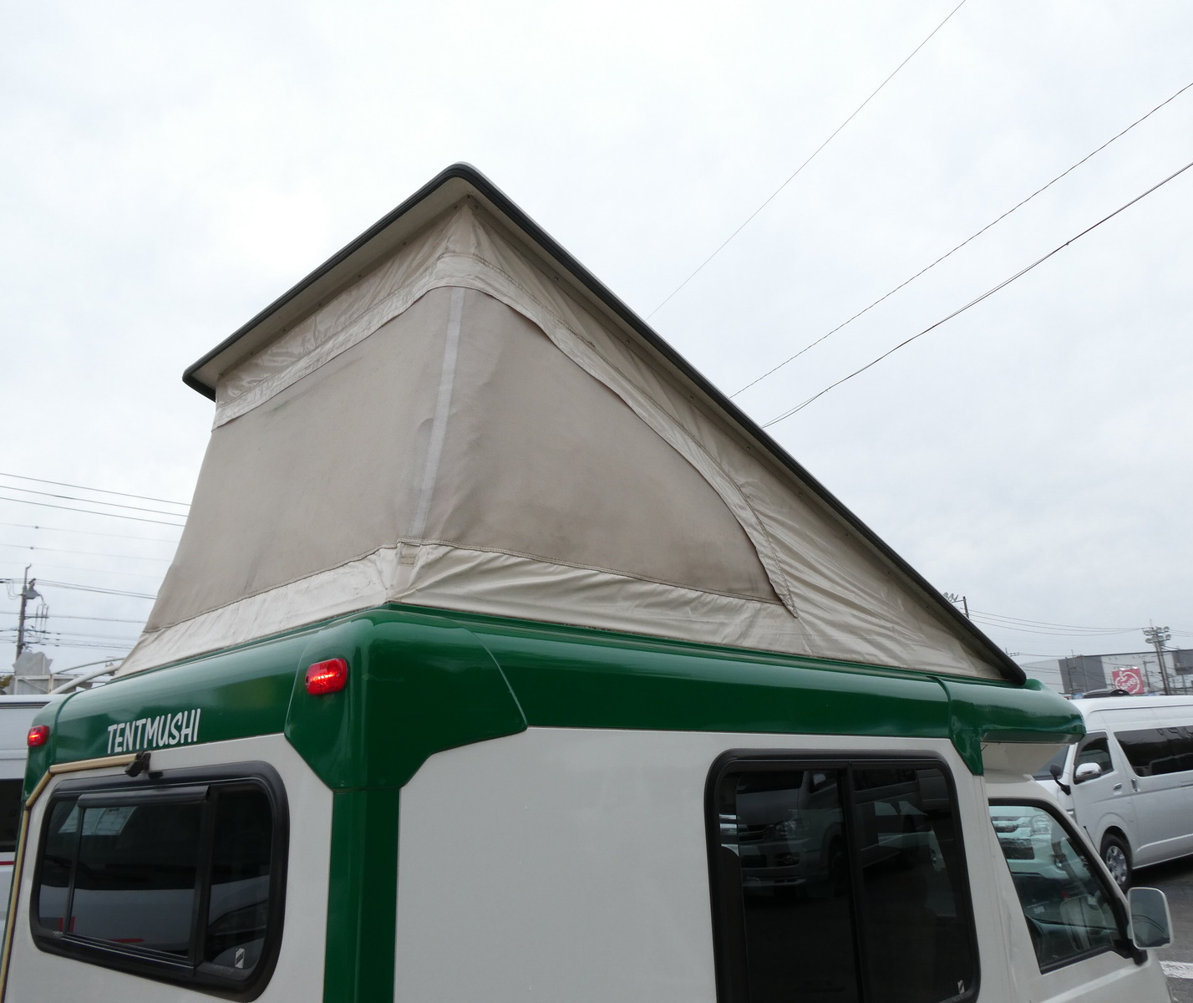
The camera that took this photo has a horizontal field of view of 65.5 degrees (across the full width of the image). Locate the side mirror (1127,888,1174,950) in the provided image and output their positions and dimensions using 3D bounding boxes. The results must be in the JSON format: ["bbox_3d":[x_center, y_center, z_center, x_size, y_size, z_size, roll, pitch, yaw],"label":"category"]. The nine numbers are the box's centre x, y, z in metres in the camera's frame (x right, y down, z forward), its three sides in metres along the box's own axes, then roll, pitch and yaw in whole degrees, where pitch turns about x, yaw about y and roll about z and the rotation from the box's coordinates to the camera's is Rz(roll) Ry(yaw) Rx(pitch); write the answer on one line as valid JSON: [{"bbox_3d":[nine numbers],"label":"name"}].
[{"bbox_3d":[1.643,1.243,2.753,0.070,0.180,0.135,10,-21,-35],"label":"side mirror"}]

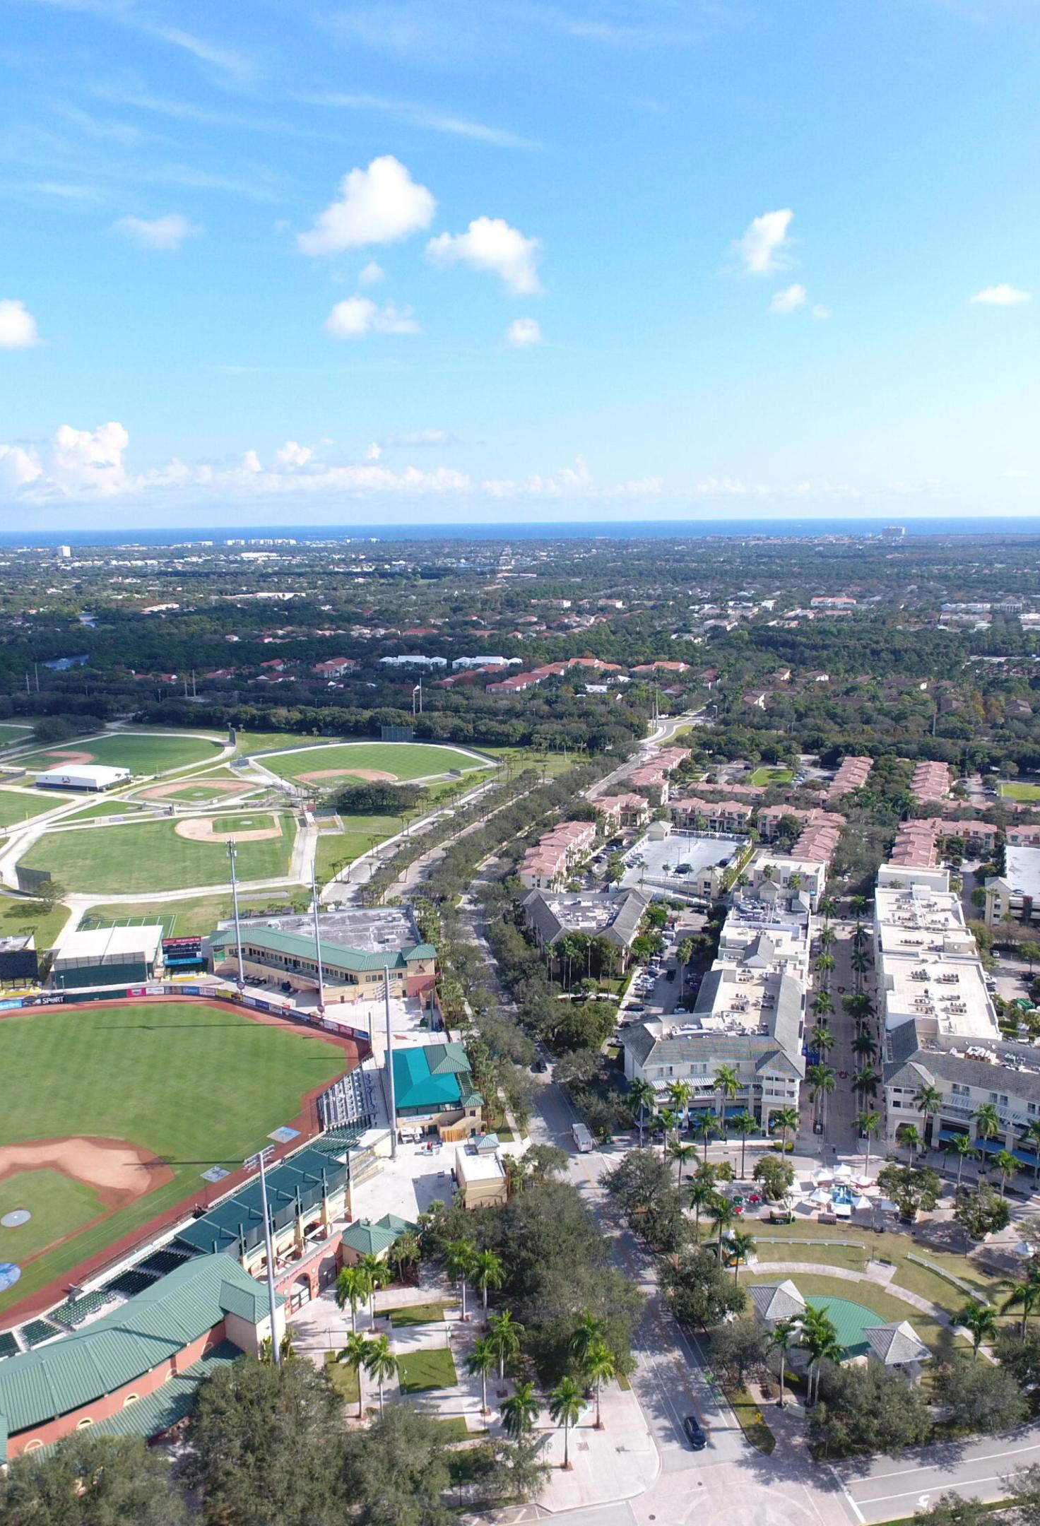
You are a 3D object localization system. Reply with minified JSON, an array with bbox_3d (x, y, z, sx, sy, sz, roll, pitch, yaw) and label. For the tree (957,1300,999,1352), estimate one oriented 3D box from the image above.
[{"bbox_3d":[67.098,83.981,172.487,6.500,12.000,6.500,-1,12,0],"label":"tree"}]

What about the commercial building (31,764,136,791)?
[{"bbox_3d":[-216.010,7.380,582.150,34.900,6.800,26.000,3,12,17],"label":"commercial building"}]

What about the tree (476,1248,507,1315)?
[{"bbox_3d":[-5.375,82.195,182.729,5.300,13.400,5.300,-1,12,0],"label":"tree"}]

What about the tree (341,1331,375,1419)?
[{"bbox_3d":[-22.730,86.870,166.730,5.600,13.900,5.600,-1,12,0],"label":"tree"}]

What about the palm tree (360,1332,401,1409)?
[{"bbox_3d":[-19.610,86.890,165.910,5.900,14.100,5.900,-1,12,0],"label":"palm tree"}]

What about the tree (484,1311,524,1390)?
[{"bbox_3d":[-2.324,84.924,169.190,5.692,13.293,5.692,-1,12,0],"label":"tree"}]

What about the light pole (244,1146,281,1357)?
[{"bbox_3d":[-35.680,73.760,169.850,1.500,38.700,5.500,8,15,37],"label":"light pole"}]

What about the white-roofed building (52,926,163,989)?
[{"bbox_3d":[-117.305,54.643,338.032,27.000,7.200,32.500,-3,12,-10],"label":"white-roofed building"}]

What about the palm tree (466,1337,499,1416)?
[{"bbox_3d":[-5.010,86.629,165.911,4.800,11.600,4.800,-1,12,0],"label":"palm tree"}]

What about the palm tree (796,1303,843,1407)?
[{"bbox_3d":[42.029,83.645,165.694,6.682,16.091,6.682,-1,12,0],"label":"palm tree"}]

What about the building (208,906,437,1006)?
[{"bbox_3d":[-55.821,53.072,329.192,60.000,12.300,49.000,-3,12,-12],"label":"building"}]

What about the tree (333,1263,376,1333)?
[{"bbox_3d":[-25.710,83.810,181.510,5.800,14.000,5.800,-1,12,0],"label":"tree"}]

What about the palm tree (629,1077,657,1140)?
[{"bbox_3d":[24.810,70.780,237.840,6.000,15.100,6.000,-1,12,0],"label":"palm tree"}]

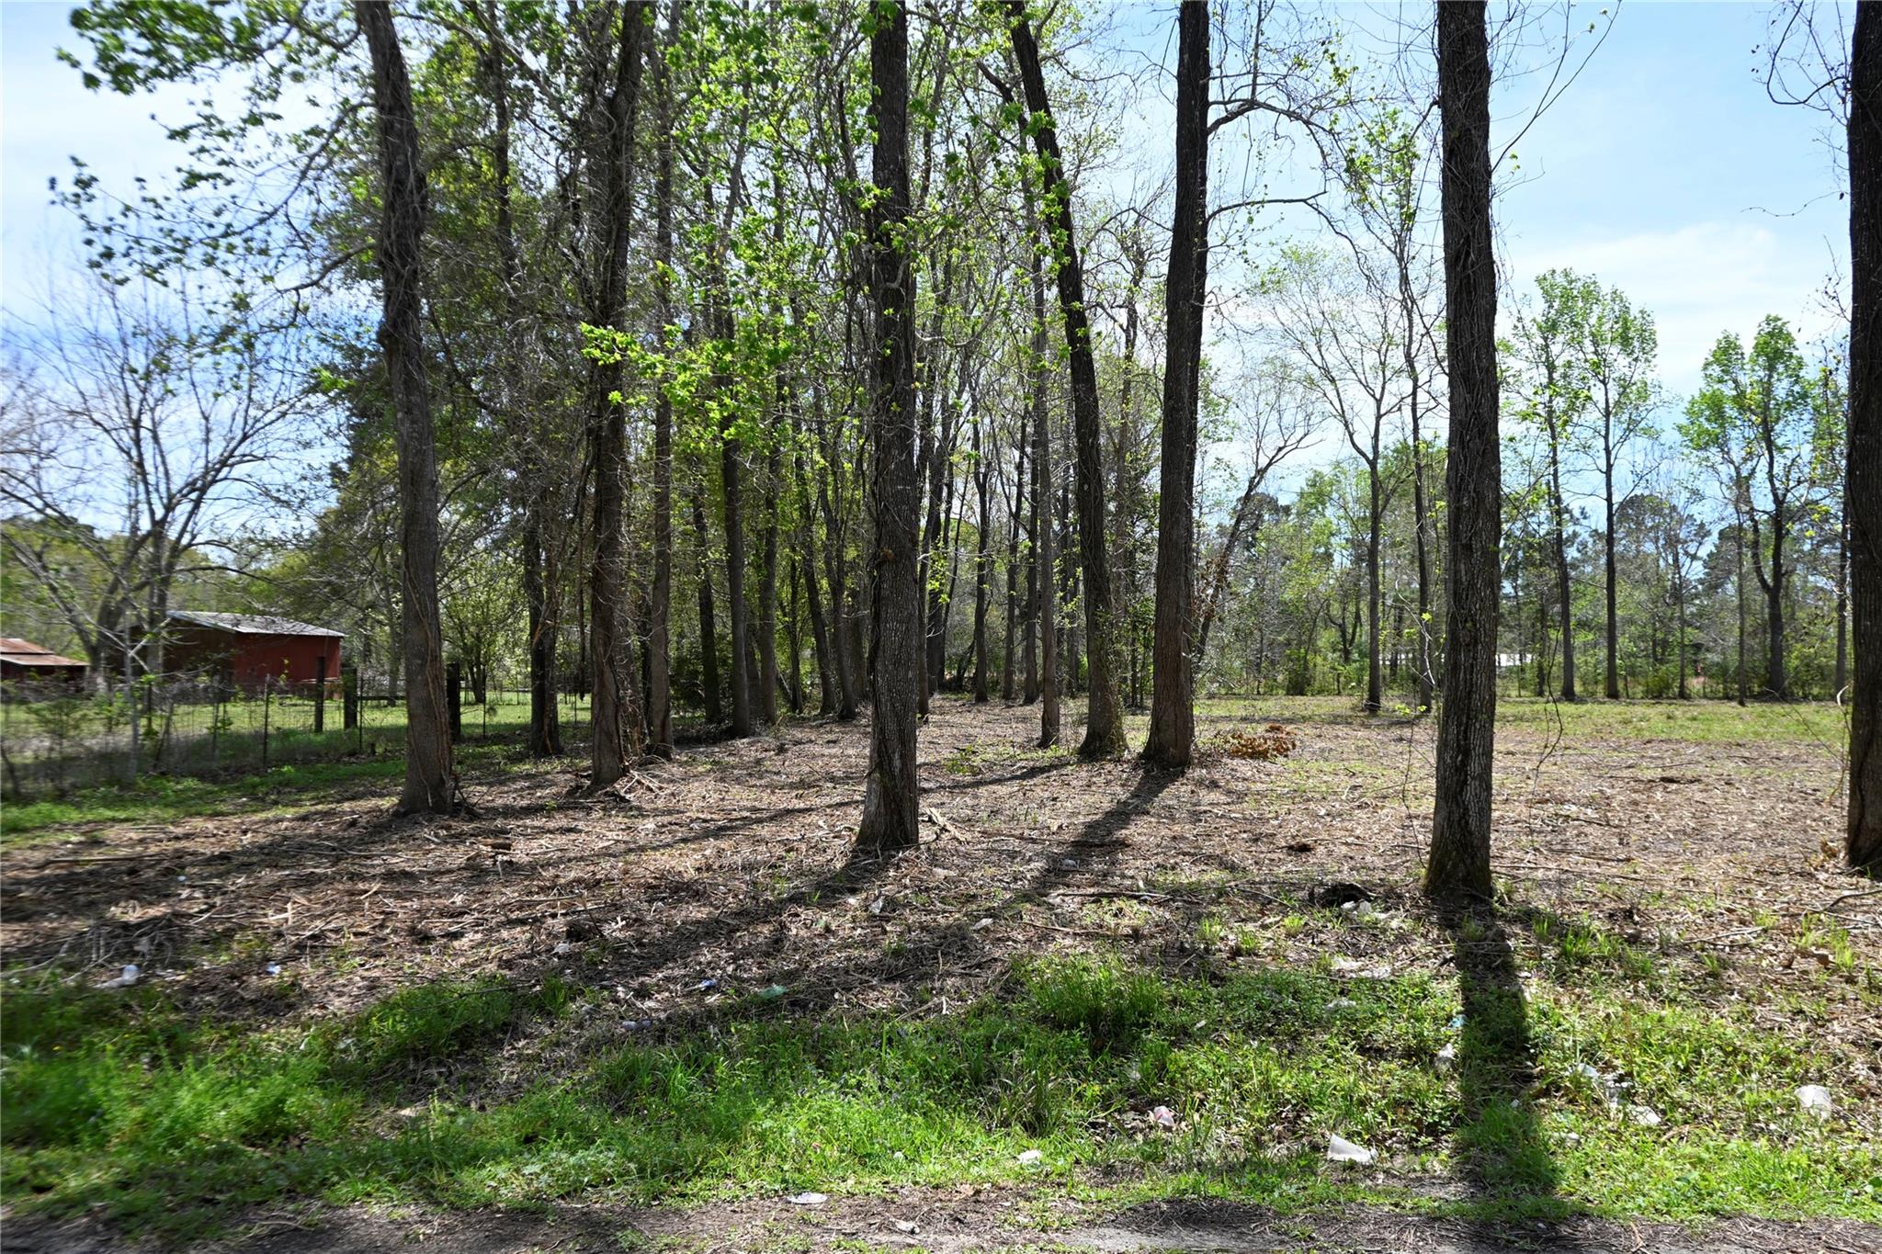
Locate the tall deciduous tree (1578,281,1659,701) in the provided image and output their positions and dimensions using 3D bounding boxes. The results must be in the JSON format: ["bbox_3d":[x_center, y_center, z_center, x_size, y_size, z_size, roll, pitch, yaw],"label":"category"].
[{"bbox_3d":[20.149,-4.049,42.000,2.600,12.500,2.600,0,-1,0],"label":"tall deciduous tree"}]

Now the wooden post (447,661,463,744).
[{"bbox_3d":[-7.683,1.185,22.300,0.200,1.350,0.200,0,-1,0],"label":"wooden post"}]

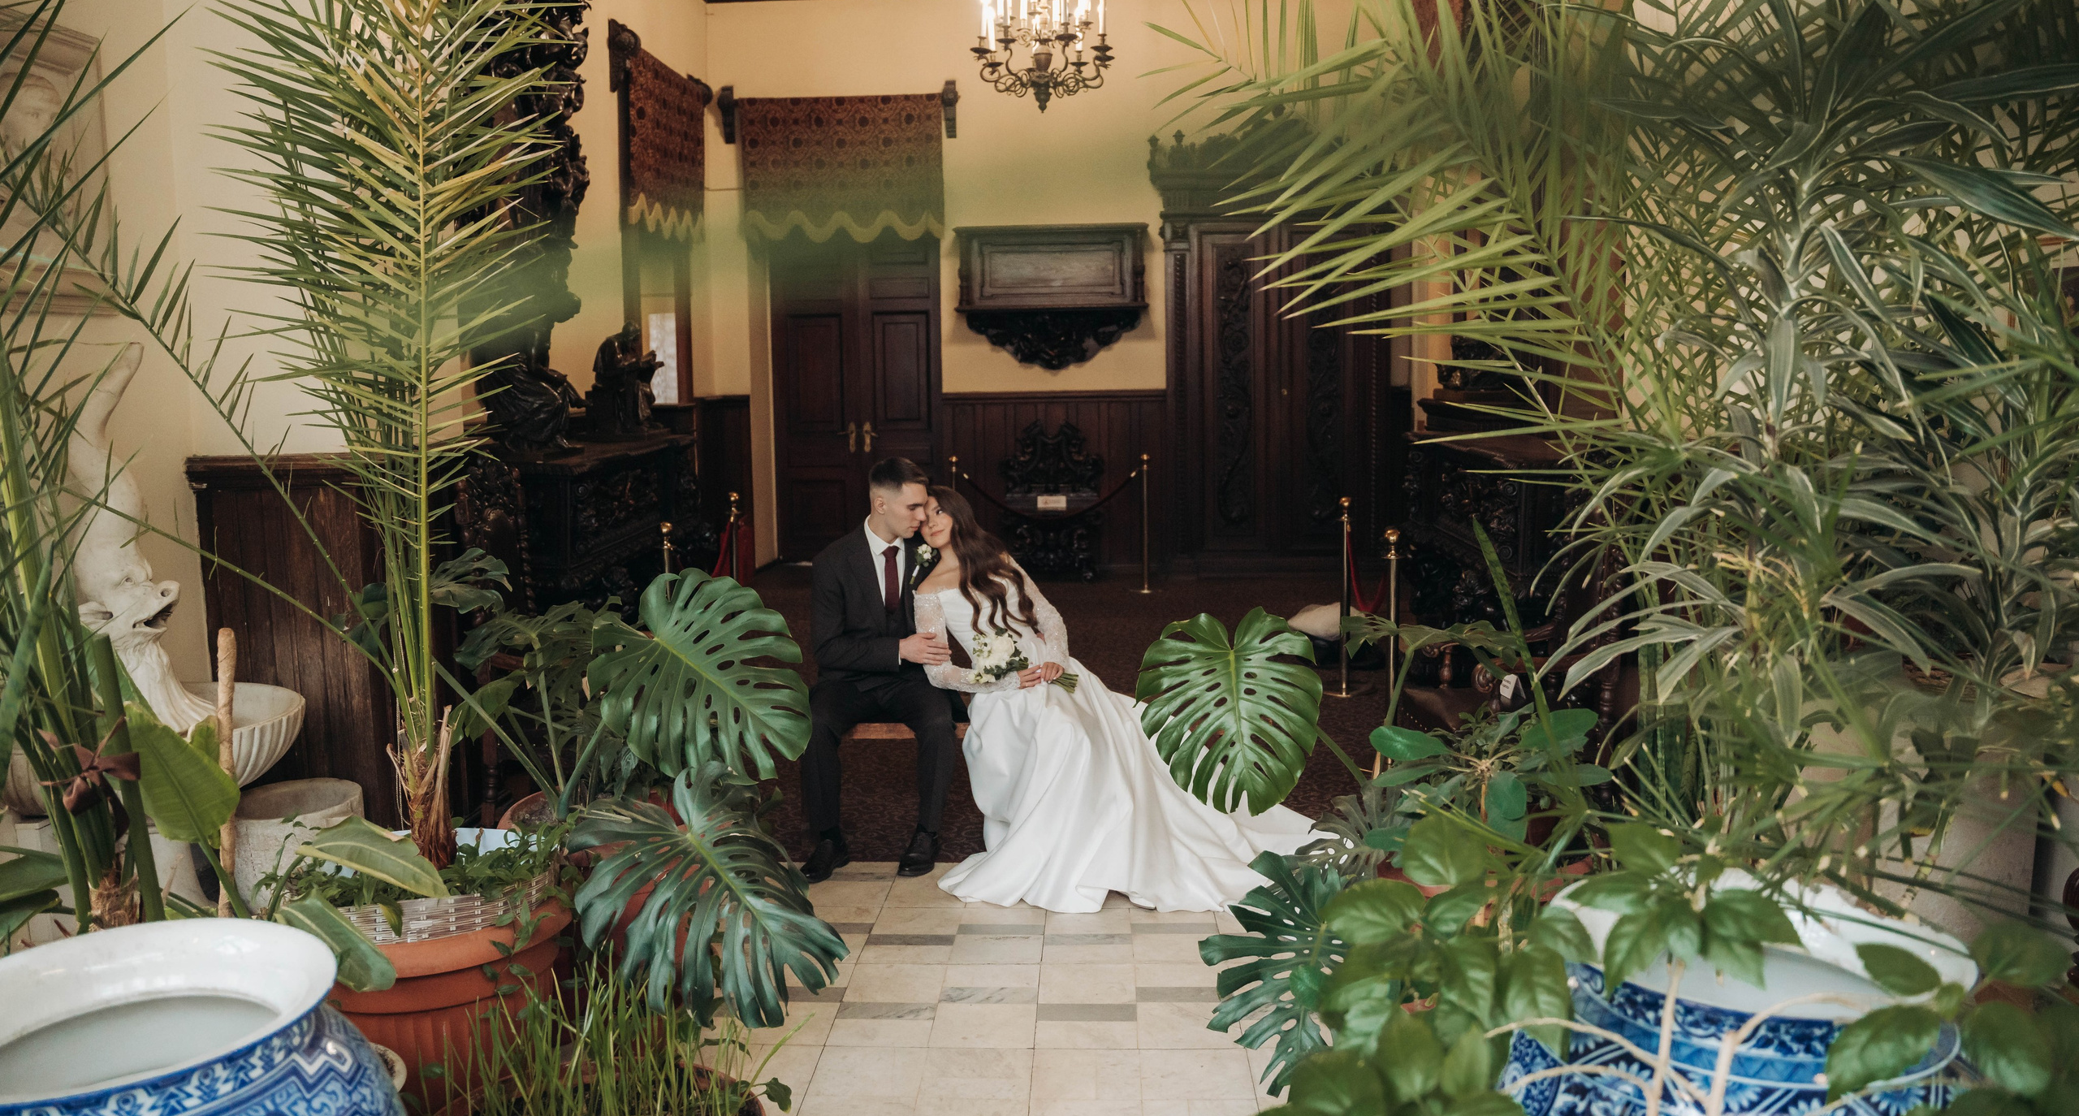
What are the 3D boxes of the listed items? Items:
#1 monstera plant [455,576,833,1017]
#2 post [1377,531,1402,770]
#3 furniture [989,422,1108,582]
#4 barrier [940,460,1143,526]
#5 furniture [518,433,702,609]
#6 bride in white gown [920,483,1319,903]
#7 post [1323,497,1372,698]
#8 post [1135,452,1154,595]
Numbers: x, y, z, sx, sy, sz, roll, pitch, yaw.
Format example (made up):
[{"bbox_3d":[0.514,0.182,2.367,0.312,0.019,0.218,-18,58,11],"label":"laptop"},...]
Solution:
[{"bbox_3d":[-0.886,0.596,3.500,0.870,1.070,0.750,0,7,2],"label":"monstera plant"},{"bbox_3d":[1.405,0.352,5.806,0.310,0.980,0.310,0,7,2],"label":"post"},{"bbox_3d":[0.076,-0.453,11.210,0.800,1.220,0.500,0,7,2],"label":"furniture"},{"bbox_3d":[0.080,-0.442,10.495,1.370,0.370,0.050,0,7,2],"label":"barrier"},{"bbox_3d":[-2.298,0.078,7.309,0.720,1.220,1.950,0,7,2],"label":"furniture"},{"bbox_3d":[0.297,0.402,4.663,1.280,1.200,0.900,1,7,9],"label":"bride in white gown"},{"bbox_3d":[1.515,0.175,7.162,0.310,0.980,0.310,0,7,2],"label":"post"},{"bbox_3d":[0.772,-0.249,10.504,0.310,0.980,0.310,0,7,2],"label":"post"}]

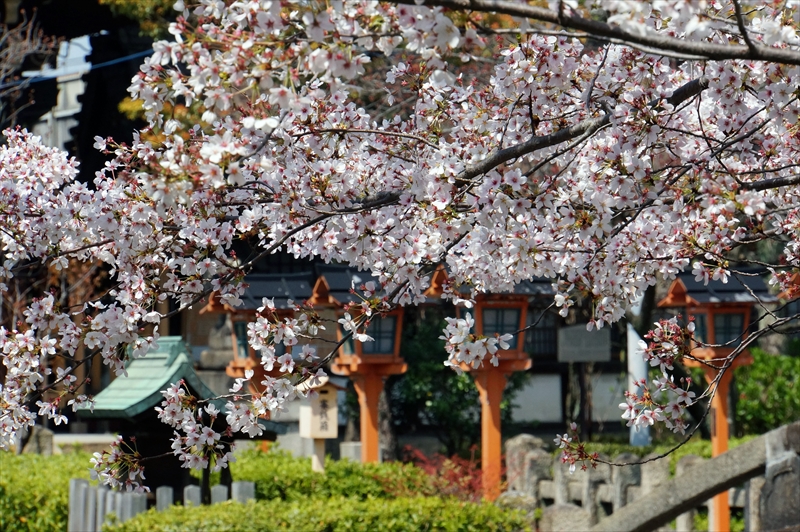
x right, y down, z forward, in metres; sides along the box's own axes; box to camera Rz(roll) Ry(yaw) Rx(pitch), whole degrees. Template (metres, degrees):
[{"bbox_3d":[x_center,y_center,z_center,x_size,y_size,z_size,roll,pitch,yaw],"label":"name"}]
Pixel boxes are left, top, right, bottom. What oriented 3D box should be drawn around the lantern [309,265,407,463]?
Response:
[{"bbox_3d":[-0.216,1.057,29.000,0.720,2.180,0.640,0,-2,-25],"label":"lantern"}]

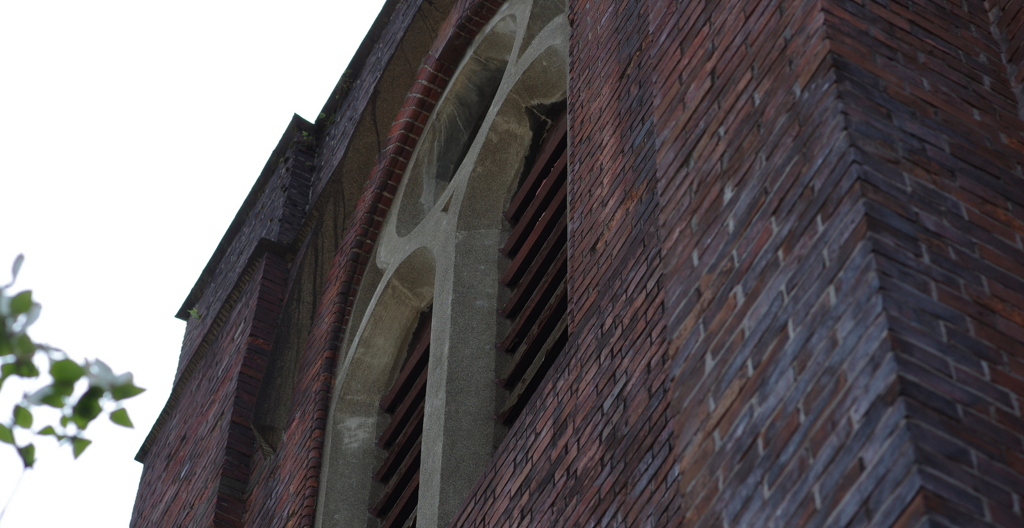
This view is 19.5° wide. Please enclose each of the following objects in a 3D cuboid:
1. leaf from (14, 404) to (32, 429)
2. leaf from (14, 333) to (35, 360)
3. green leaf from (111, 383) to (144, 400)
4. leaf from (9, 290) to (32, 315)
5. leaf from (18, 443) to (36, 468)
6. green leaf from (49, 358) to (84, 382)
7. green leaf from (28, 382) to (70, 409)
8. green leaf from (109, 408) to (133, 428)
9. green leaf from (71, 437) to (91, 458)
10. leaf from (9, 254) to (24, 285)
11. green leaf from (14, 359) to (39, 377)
[{"bbox_3d":[-0.624,0.193,3.800,0.023,0.014,0.037,-19,-63,11],"label":"leaf"},{"bbox_3d":[-0.621,0.105,3.800,0.025,0.014,0.039,-19,-63,11],"label":"leaf"},{"bbox_3d":[-0.490,0.163,3.800,0.045,0.014,0.025,0,-61,1],"label":"green leaf"},{"bbox_3d":[-0.627,0.049,3.800,0.030,0.014,0.042,30,-65,-15],"label":"leaf"},{"bbox_3d":[-0.617,0.244,3.800,0.022,0.014,0.036,-8,-61,5],"label":"leaf"},{"bbox_3d":[-0.568,0.135,3.800,0.047,0.014,0.035,3,-61,-1],"label":"green leaf"},{"bbox_3d":[-0.592,0.168,3.800,0.055,0.014,0.032,-14,-62,8],"label":"green leaf"},{"bbox_3d":[-0.499,0.196,3.800,0.039,0.014,0.026,37,-67,-18],"label":"green leaf"},{"bbox_3d":[-0.550,0.234,3.800,0.025,0.014,0.031,-19,-63,11],"label":"green leaf"},{"bbox_3d":[-0.631,0.006,3.800,0.015,0.020,0.043,16,-62,-8],"label":"leaf"},{"bbox_3d":[-0.619,0.133,3.800,0.033,0.014,0.026,14,-62,-7],"label":"green leaf"}]

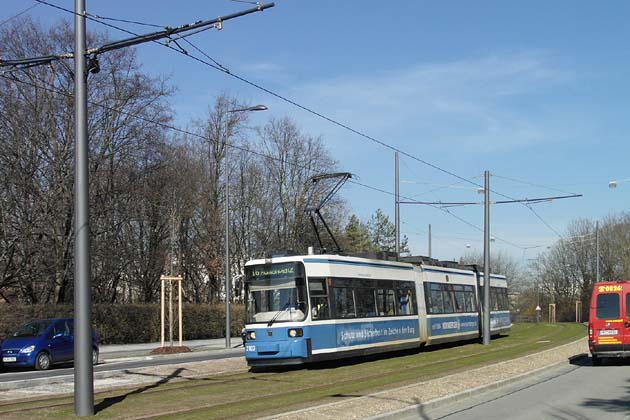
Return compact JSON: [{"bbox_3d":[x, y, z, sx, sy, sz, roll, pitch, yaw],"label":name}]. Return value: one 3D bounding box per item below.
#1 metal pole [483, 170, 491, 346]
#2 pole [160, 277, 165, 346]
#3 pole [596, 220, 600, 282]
[{"bbox_3d":[7.106,1.976,38.700,0.240,7.266,0.240,0,-5,0],"label":"metal pole"},{"bbox_3d":[-5.736,3.850,35.000,0.090,2.690,0.090,0,-5,0],"label":"pole"},{"bbox_3d":[18.506,4.240,61.000,0.200,7.121,0.200,0,-5,0],"label":"pole"}]

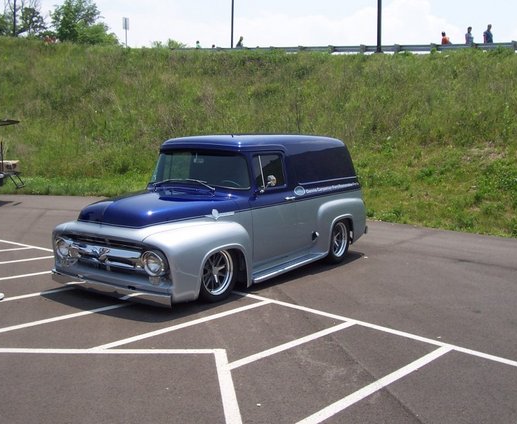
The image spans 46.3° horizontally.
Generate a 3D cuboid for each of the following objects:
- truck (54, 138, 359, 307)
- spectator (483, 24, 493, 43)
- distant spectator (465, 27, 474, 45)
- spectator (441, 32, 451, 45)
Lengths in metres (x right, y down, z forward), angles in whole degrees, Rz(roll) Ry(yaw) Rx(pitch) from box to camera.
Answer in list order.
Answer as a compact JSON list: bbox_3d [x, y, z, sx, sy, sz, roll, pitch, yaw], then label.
[{"bbox_3d":[-0.253,-0.093,8.040,1.880,1.790,4.600,6,8,35],"label":"truck"},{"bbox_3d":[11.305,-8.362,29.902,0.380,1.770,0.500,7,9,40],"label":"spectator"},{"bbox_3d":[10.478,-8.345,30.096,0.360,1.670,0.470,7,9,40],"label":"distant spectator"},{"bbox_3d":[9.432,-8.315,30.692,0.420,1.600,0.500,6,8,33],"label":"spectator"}]

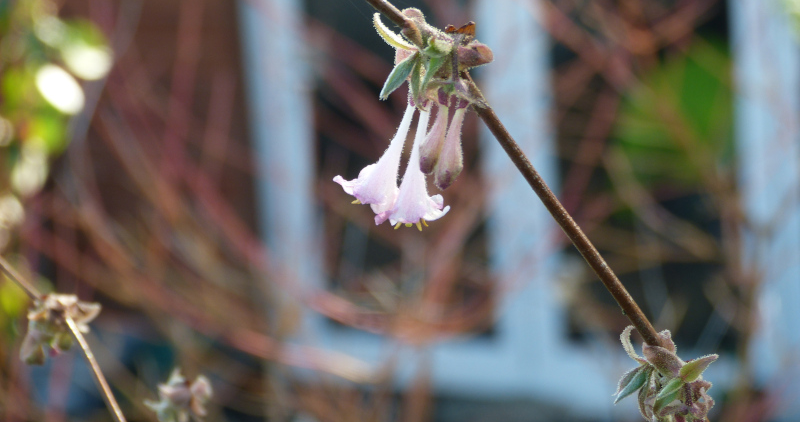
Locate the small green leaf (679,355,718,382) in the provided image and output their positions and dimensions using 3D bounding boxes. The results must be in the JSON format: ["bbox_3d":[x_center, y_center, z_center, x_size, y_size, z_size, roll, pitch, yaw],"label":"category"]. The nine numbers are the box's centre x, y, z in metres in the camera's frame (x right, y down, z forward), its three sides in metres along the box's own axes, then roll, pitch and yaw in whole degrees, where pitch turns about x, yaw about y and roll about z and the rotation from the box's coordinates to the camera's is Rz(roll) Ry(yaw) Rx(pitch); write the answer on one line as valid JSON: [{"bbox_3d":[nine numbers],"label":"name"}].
[{"bbox_3d":[0.073,0.038,0.777,0.012,0.005,0.002,-29,-26,20],"label":"small green leaf"}]

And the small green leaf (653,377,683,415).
[{"bbox_3d":[0.066,0.045,0.776,0.005,0.002,0.012,22,63,41],"label":"small green leaf"}]

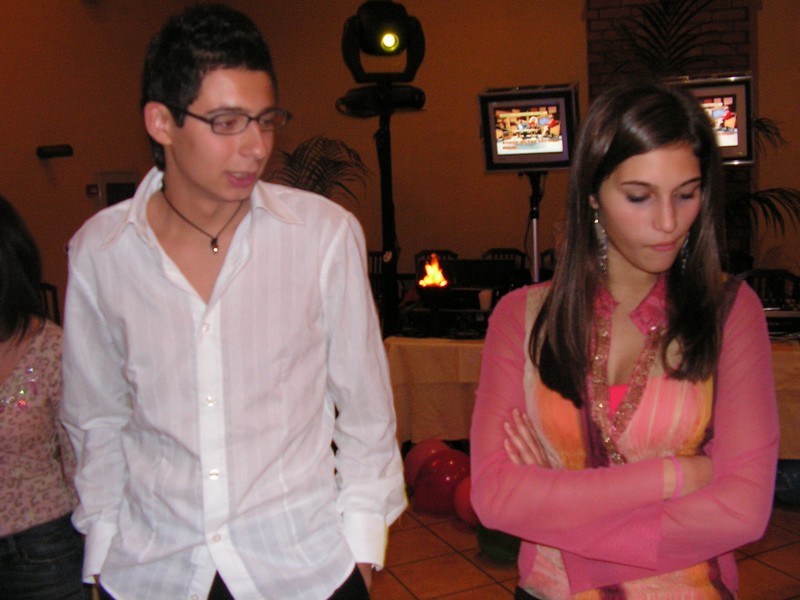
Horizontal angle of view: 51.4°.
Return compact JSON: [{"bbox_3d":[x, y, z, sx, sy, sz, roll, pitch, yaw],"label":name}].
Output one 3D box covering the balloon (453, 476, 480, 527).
[{"bbox_3d":[0.367,0.906,3.750,0.234,0.244,0.234,-3,7,0],"label":"balloon"}]

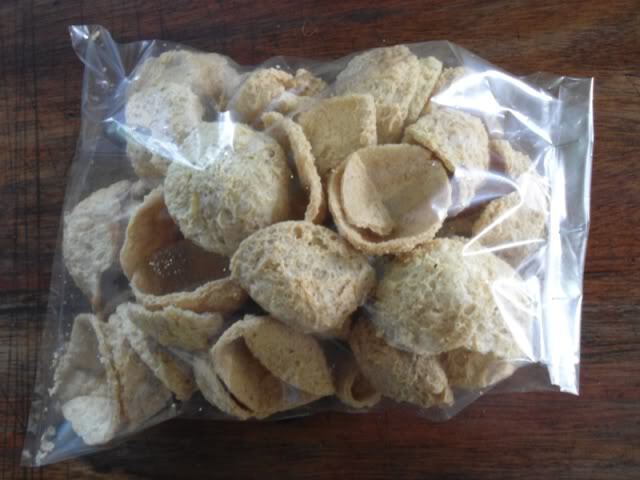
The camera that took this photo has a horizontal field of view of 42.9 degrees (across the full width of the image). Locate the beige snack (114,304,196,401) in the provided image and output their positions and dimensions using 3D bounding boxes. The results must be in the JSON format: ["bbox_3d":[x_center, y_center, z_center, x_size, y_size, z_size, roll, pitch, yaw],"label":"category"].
[{"bbox_3d":[-0.064,0.044,0.318,0.024,0.034,0.043,-30,83,-4],"label":"beige snack"}]

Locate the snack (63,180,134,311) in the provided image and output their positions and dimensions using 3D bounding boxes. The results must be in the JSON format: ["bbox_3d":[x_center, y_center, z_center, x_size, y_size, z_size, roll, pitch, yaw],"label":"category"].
[{"bbox_3d":[-0.088,0.002,0.324,0.029,0.034,0.052,0,81,0],"label":"snack"}]

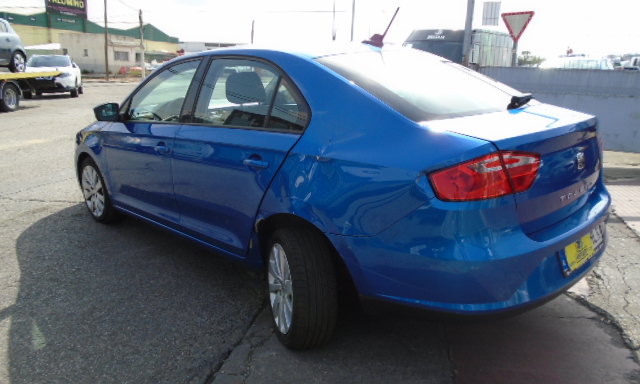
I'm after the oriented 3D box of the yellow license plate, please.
[{"bbox_3d":[1.149,0.243,2.085,0.520,0.115,0.025,-13,2,-42],"label":"yellow license plate"}]

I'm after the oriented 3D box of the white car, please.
[{"bbox_3d":[-10.050,-4.380,18.150,1.770,1.490,4.200,-4,15,-21],"label":"white car"}]

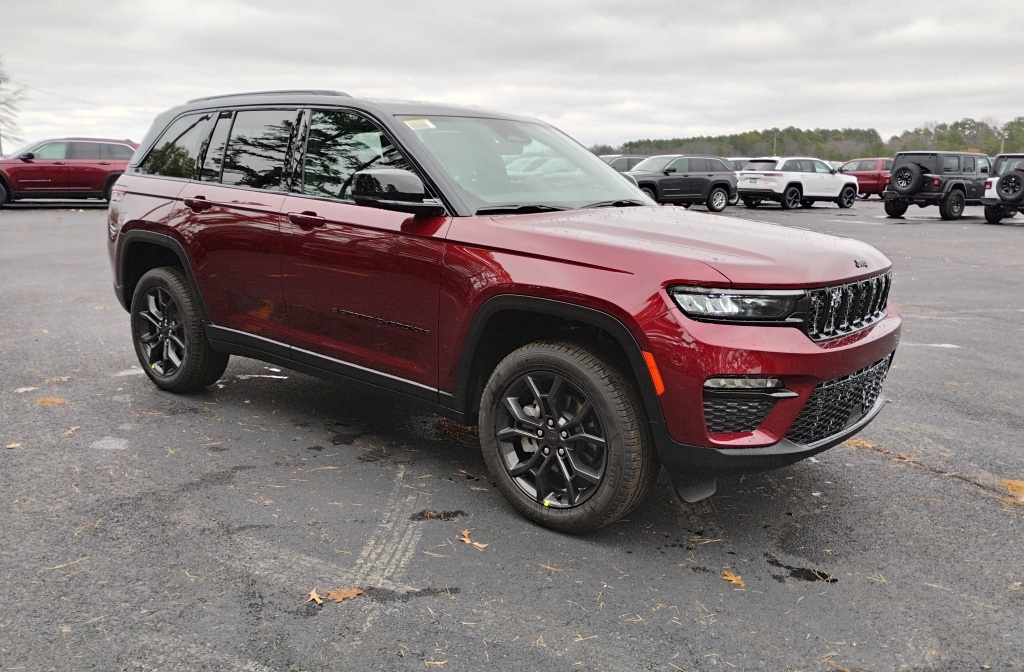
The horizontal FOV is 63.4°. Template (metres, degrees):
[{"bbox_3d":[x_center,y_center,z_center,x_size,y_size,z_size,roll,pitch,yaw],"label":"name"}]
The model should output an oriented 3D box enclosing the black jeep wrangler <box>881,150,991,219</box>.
[{"bbox_3d":[12.870,-4.390,24.240,4.700,1.870,1.880,-7,15,-35],"label":"black jeep wrangler"}]

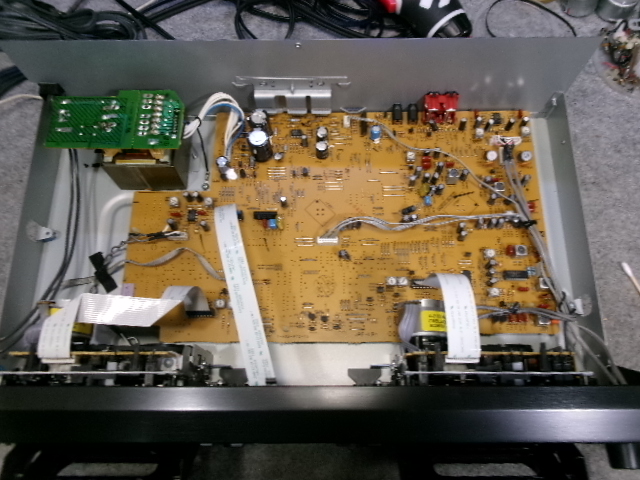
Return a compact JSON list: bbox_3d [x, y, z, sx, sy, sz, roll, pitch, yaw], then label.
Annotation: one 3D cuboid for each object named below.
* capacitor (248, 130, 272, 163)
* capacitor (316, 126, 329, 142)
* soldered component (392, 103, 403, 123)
[{"bbox_3d":[-0.050,-0.078,0.431,0.015,0.027,0.015,0,72,1],"label":"capacitor"},{"bbox_3d":[0.002,-0.088,0.441,0.010,0.013,0.010,0,72,1],"label":"capacitor"},{"bbox_3d":[0.066,-0.106,0.439,0.007,0.010,0.013,0,72,0],"label":"soldered component"}]

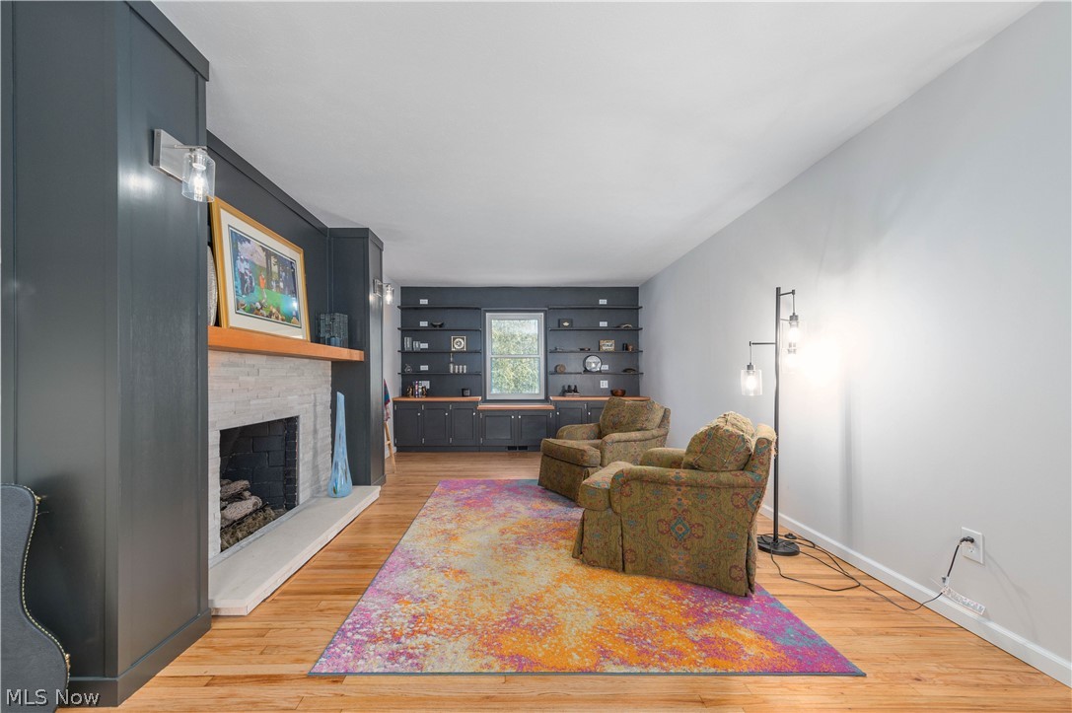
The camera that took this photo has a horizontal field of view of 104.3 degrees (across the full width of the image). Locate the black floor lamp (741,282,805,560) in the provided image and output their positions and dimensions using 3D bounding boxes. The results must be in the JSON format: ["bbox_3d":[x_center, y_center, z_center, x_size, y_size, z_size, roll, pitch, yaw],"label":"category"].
[{"bbox_3d":[1.492,0.383,2.640,0.400,1.646,0.380,0,-2,0],"label":"black floor lamp"}]

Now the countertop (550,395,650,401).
[{"bbox_3d":[0.898,0.628,6.180,1.410,0.045,0.520,0,-2,0],"label":"countertop"}]

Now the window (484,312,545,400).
[{"bbox_3d":[-0.332,0.001,6.470,0.910,1.360,0.120,0,-2,0],"label":"window"}]

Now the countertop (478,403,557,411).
[{"bbox_3d":[-0.295,0.740,6.180,1.090,0.055,0.520,0,-2,0],"label":"countertop"}]

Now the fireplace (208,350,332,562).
[{"bbox_3d":[-1.944,0.570,2.800,0.300,1.135,1.980,0,-2,-3],"label":"fireplace"}]

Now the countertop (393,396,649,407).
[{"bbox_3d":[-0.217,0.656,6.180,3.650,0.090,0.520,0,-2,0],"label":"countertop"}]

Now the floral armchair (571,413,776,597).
[{"bbox_3d":[0.855,0.768,2.588,0.970,0.870,0.840,-1,-2,25],"label":"floral armchair"}]

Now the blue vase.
[{"bbox_3d":[-1.659,0.735,3.540,0.210,0.866,0.210,0,-2,-3],"label":"blue vase"}]

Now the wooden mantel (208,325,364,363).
[{"bbox_3d":[-1.661,-0.043,2.780,0.310,0.095,2.000,0,-2,-3],"label":"wooden mantel"}]

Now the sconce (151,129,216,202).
[{"bbox_3d":[-1.304,-0.703,1.585,0.175,0.240,0.135,0,-2,-3],"label":"sconce"}]

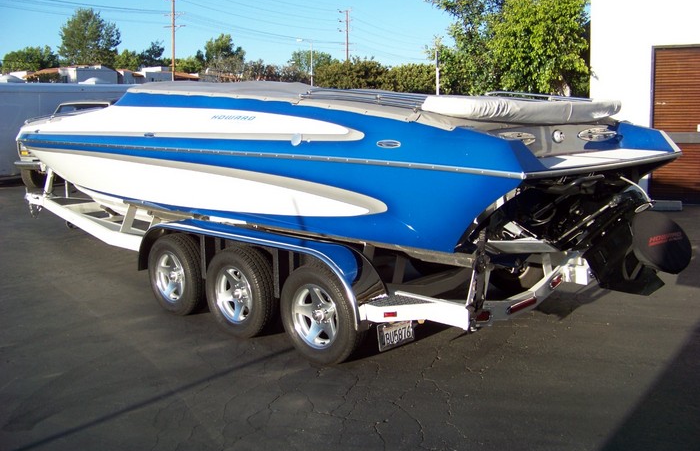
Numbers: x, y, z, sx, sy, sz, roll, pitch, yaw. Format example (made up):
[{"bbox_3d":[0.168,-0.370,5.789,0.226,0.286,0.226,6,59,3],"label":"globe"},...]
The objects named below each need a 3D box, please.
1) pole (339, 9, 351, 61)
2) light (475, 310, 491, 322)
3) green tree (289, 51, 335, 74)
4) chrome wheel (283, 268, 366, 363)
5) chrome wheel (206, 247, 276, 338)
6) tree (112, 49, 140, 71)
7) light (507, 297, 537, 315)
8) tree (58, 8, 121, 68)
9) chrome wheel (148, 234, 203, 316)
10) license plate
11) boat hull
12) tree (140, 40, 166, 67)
[{"bbox_3d":[-0.576,-28.362,129.166,2.700,19.271,0.400,4,10,26],"label":"pole"},{"bbox_3d":[0.778,0.533,4.280,0.035,0.066,0.160,8,4,43],"label":"light"},{"bbox_3d":[-3.875,-14.022,73.697,4.900,7.301,4.900,-1,9,-3],"label":"green tree"},{"bbox_3d":[-0.157,0.568,4.709,0.650,0.650,0.210,8,12,43],"label":"chrome wheel"},{"bbox_3d":[-0.756,0.482,5.274,0.650,0.650,0.210,8,12,43],"label":"chrome wheel"},{"bbox_3d":[-20.899,-12.930,68.777,3.200,7.117,3.200,-3,10,-16],"label":"tree"},{"bbox_3d":[0.985,0.464,4.170,0.034,0.057,0.295,8,13,43],"label":"light"},{"bbox_3d":[-30.411,-18.692,86.126,7.600,13.726,7.600,0,9,0],"label":"tree"},{"bbox_3d":[-1.360,0.384,5.842,0.660,0.660,0.227,8,13,43],"label":"chrome wheel"},{"bbox_3d":[0.289,0.662,4.430,0.015,0.160,0.310,-1,6,44],"label":"license plate"},{"bbox_3d":[-1.521,-0.708,7.255,8.540,1.438,2.384,8,13,43],"label":"boat hull"},{"bbox_3d":[-19.642,-14.338,73.616,3.300,8.308,3.300,-3,10,-14],"label":"tree"}]

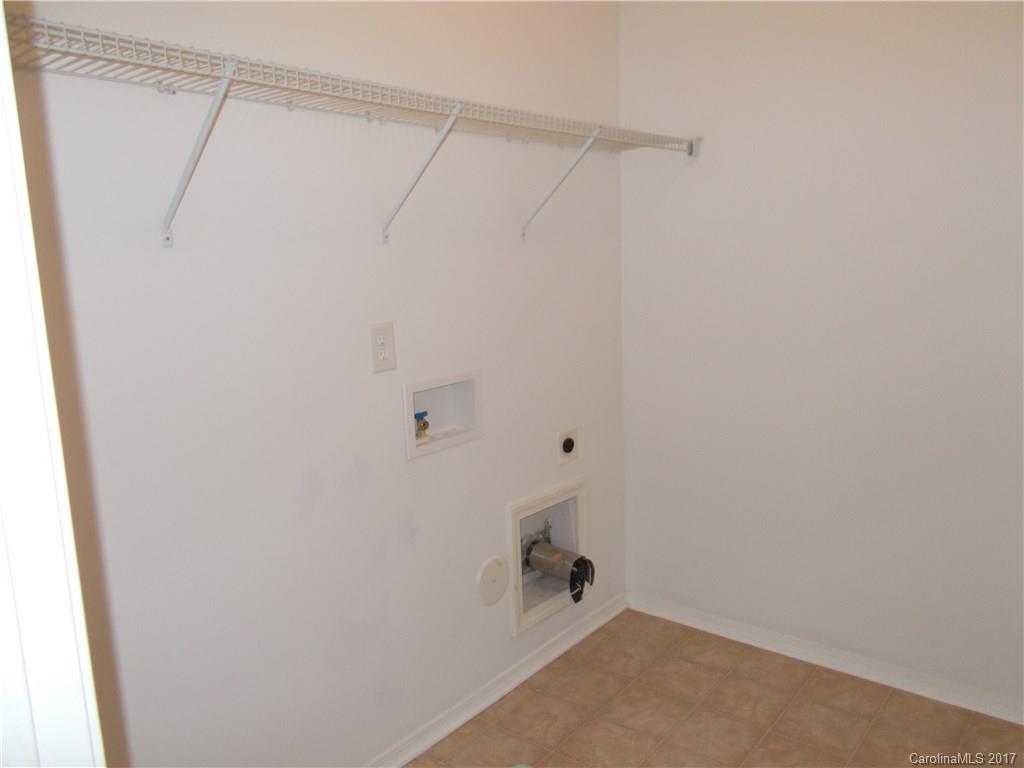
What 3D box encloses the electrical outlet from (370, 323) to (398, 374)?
[{"bbox_3d":[-0.332,-0.094,1.986,0.010,0.125,0.079,5,12,39],"label":"electrical outlet"}]

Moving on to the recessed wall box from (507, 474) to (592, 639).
[{"bbox_3d":[0.077,0.569,2.648,0.165,0.430,0.425,5,12,39],"label":"recessed wall box"}]

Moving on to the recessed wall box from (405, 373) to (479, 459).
[{"bbox_3d":[-0.221,0.082,2.196,0.085,0.207,0.304,5,12,39],"label":"recessed wall box"}]

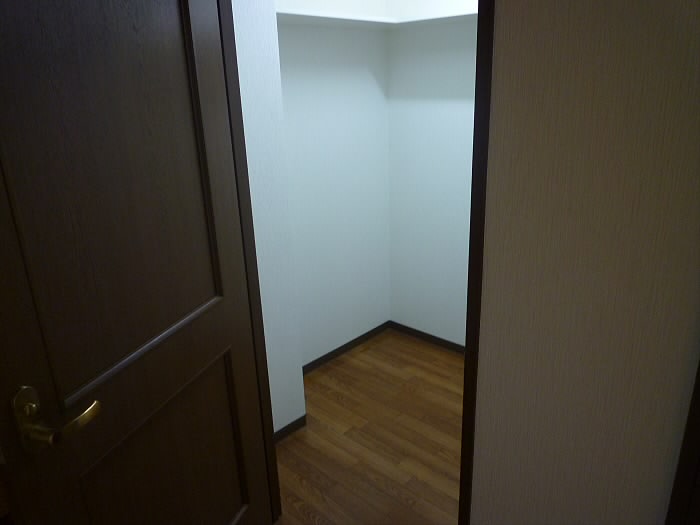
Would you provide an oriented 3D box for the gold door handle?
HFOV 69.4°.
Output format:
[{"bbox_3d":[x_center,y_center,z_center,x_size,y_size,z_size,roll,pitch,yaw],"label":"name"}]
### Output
[{"bbox_3d":[-0.516,0.269,0.914,0.065,0.138,0.135,4,19,18],"label":"gold door handle"}]

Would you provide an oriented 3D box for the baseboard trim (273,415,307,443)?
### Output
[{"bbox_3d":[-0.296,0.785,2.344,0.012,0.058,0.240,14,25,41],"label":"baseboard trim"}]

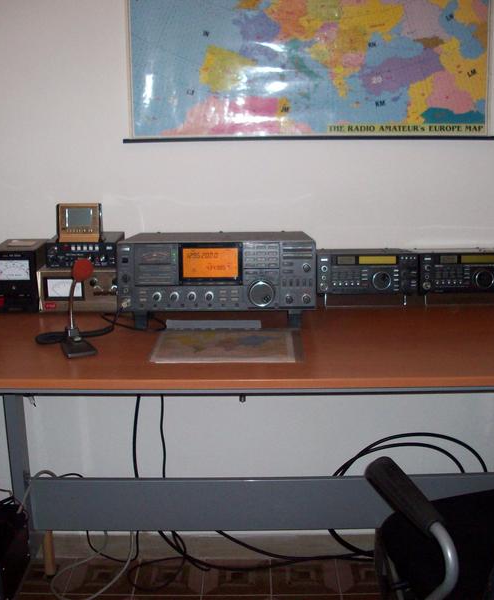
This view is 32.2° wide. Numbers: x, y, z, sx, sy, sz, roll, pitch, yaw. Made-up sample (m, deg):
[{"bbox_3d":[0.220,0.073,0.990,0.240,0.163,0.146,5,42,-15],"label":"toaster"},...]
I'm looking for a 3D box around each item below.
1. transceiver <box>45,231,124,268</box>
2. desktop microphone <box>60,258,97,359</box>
[{"bbox_3d":[-0.390,-0.123,2.104,0.170,0.062,0.160,-1,14,1],"label":"transceiver"},{"bbox_3d":[-0.337,0.008,1.703,0.064,0.186,0.115,-7,15,-24],"label":"desktop microphone"}]

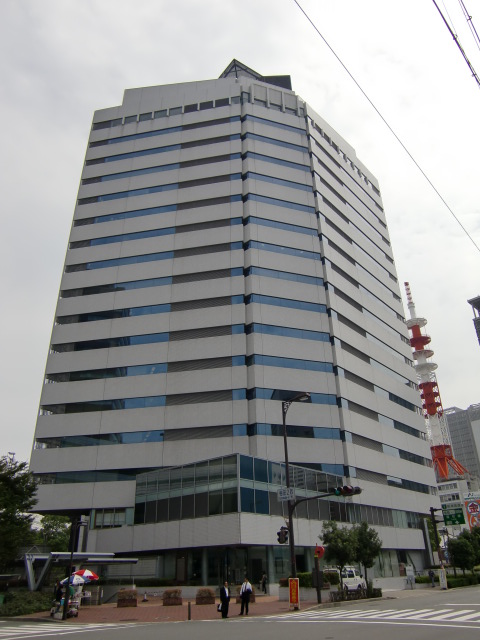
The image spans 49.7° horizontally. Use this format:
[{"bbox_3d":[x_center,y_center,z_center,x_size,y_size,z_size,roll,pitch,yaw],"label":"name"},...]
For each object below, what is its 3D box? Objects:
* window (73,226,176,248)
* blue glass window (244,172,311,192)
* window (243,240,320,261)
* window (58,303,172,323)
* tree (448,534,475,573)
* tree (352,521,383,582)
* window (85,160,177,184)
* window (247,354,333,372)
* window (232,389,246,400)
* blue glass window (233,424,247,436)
[{"bbox_3d":[-15.774,-10.975,69.491,14.845,1.272,0.400,-6,-27,10],"label":"window"},{"bbox_3d":[5.422,-18.714,70.370,9.600,1.209,0.200,8,-28,-18],"label":"blue glass window"},{"bbox_3d":[5.724,-8.764,65.442,9.991,1.271,0.200,8,-28,-18],"label":"window"},{"bbox_3d":[-15.507,-0.670,63.326,14.712,1.236,0.200,-6,-27,10],"label":"window"},{"bbox_3d":[25.551,27.626,59.718,2.986,5.320,2.986,-1,-27,0],"label":"tree"},{"bbox_3d":[10.021,18.639,40.691,2.600,5.379,2.600,-1,-28,0],"label":"tree"},{"bbox_3d":[-16.308,-21.779,77.178,15.402,1.287,0.300,-6,-28,9],"label":"window"},{"bbox_3d":[5.835,4.961,59.121,10.476,1.325,0.400,8,-28,-18],"label":"window"},{"bbox_3d":[-0.025,7.986,55.524,1.509,1.271,0.200,-6,-27,10],"label":"window"},{"bbox_3d":[0.003,11.461,53.801,1.515,1.241,0.200,-6,-27,10],"label":"blue glass window"}]

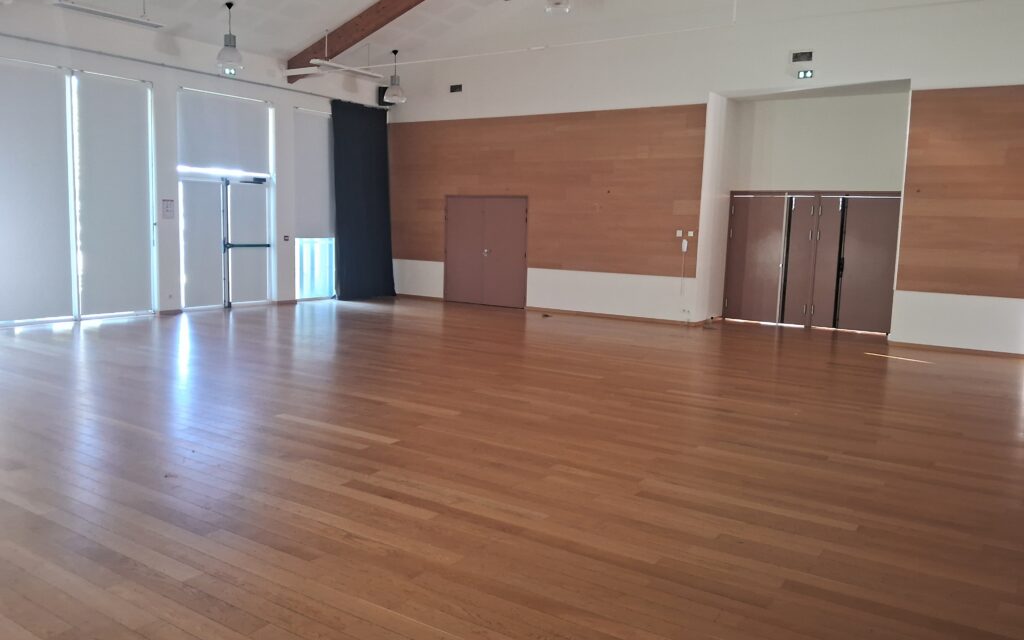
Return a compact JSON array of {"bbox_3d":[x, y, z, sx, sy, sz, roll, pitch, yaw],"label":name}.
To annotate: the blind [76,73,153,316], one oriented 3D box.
[{"bbox_3d":[-5.941,-1.846,11.613,0.081,3.544,1.134,6,9,33],"label":"blind"}]

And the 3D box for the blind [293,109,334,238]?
[{"bbox_3d":[-3.725,-2.789,14.841,0.081,2.402,1.185,6,9,33],"label":"blind"}]

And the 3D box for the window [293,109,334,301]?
[{"bbox_3d":[-3.775,-2.188,14.977,0.121,3.610,1.225,6,9,33],"label":"window"}]

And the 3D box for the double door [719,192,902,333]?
[{"bbox_3d":[4.909,-0.998,12.826,2.685,2.252,0.132,6,9,33],"label":"double door"}]

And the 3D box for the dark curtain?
[{"bbox_3d":[-3.033,-2.370,15.458,0.334,3.868,1.397,6,9,33],"label":"dark curtain"}]

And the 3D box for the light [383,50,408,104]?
[{"bbox_3d":[-2.225,-4.627,14.666,0.405,0.989,0.405,1,7,0],"label":"light"}]

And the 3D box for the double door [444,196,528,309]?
[{"bbox_3d":[-0.521,-1.317,14.816,1.959,2.108,0.121,6,9,33],"label":"double door"}]

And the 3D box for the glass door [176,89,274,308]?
[{"bbox_3d":[-4.903,-1.996,13.266,0.142,3.620,1.868,6,9,33],"label":"glass door"}]

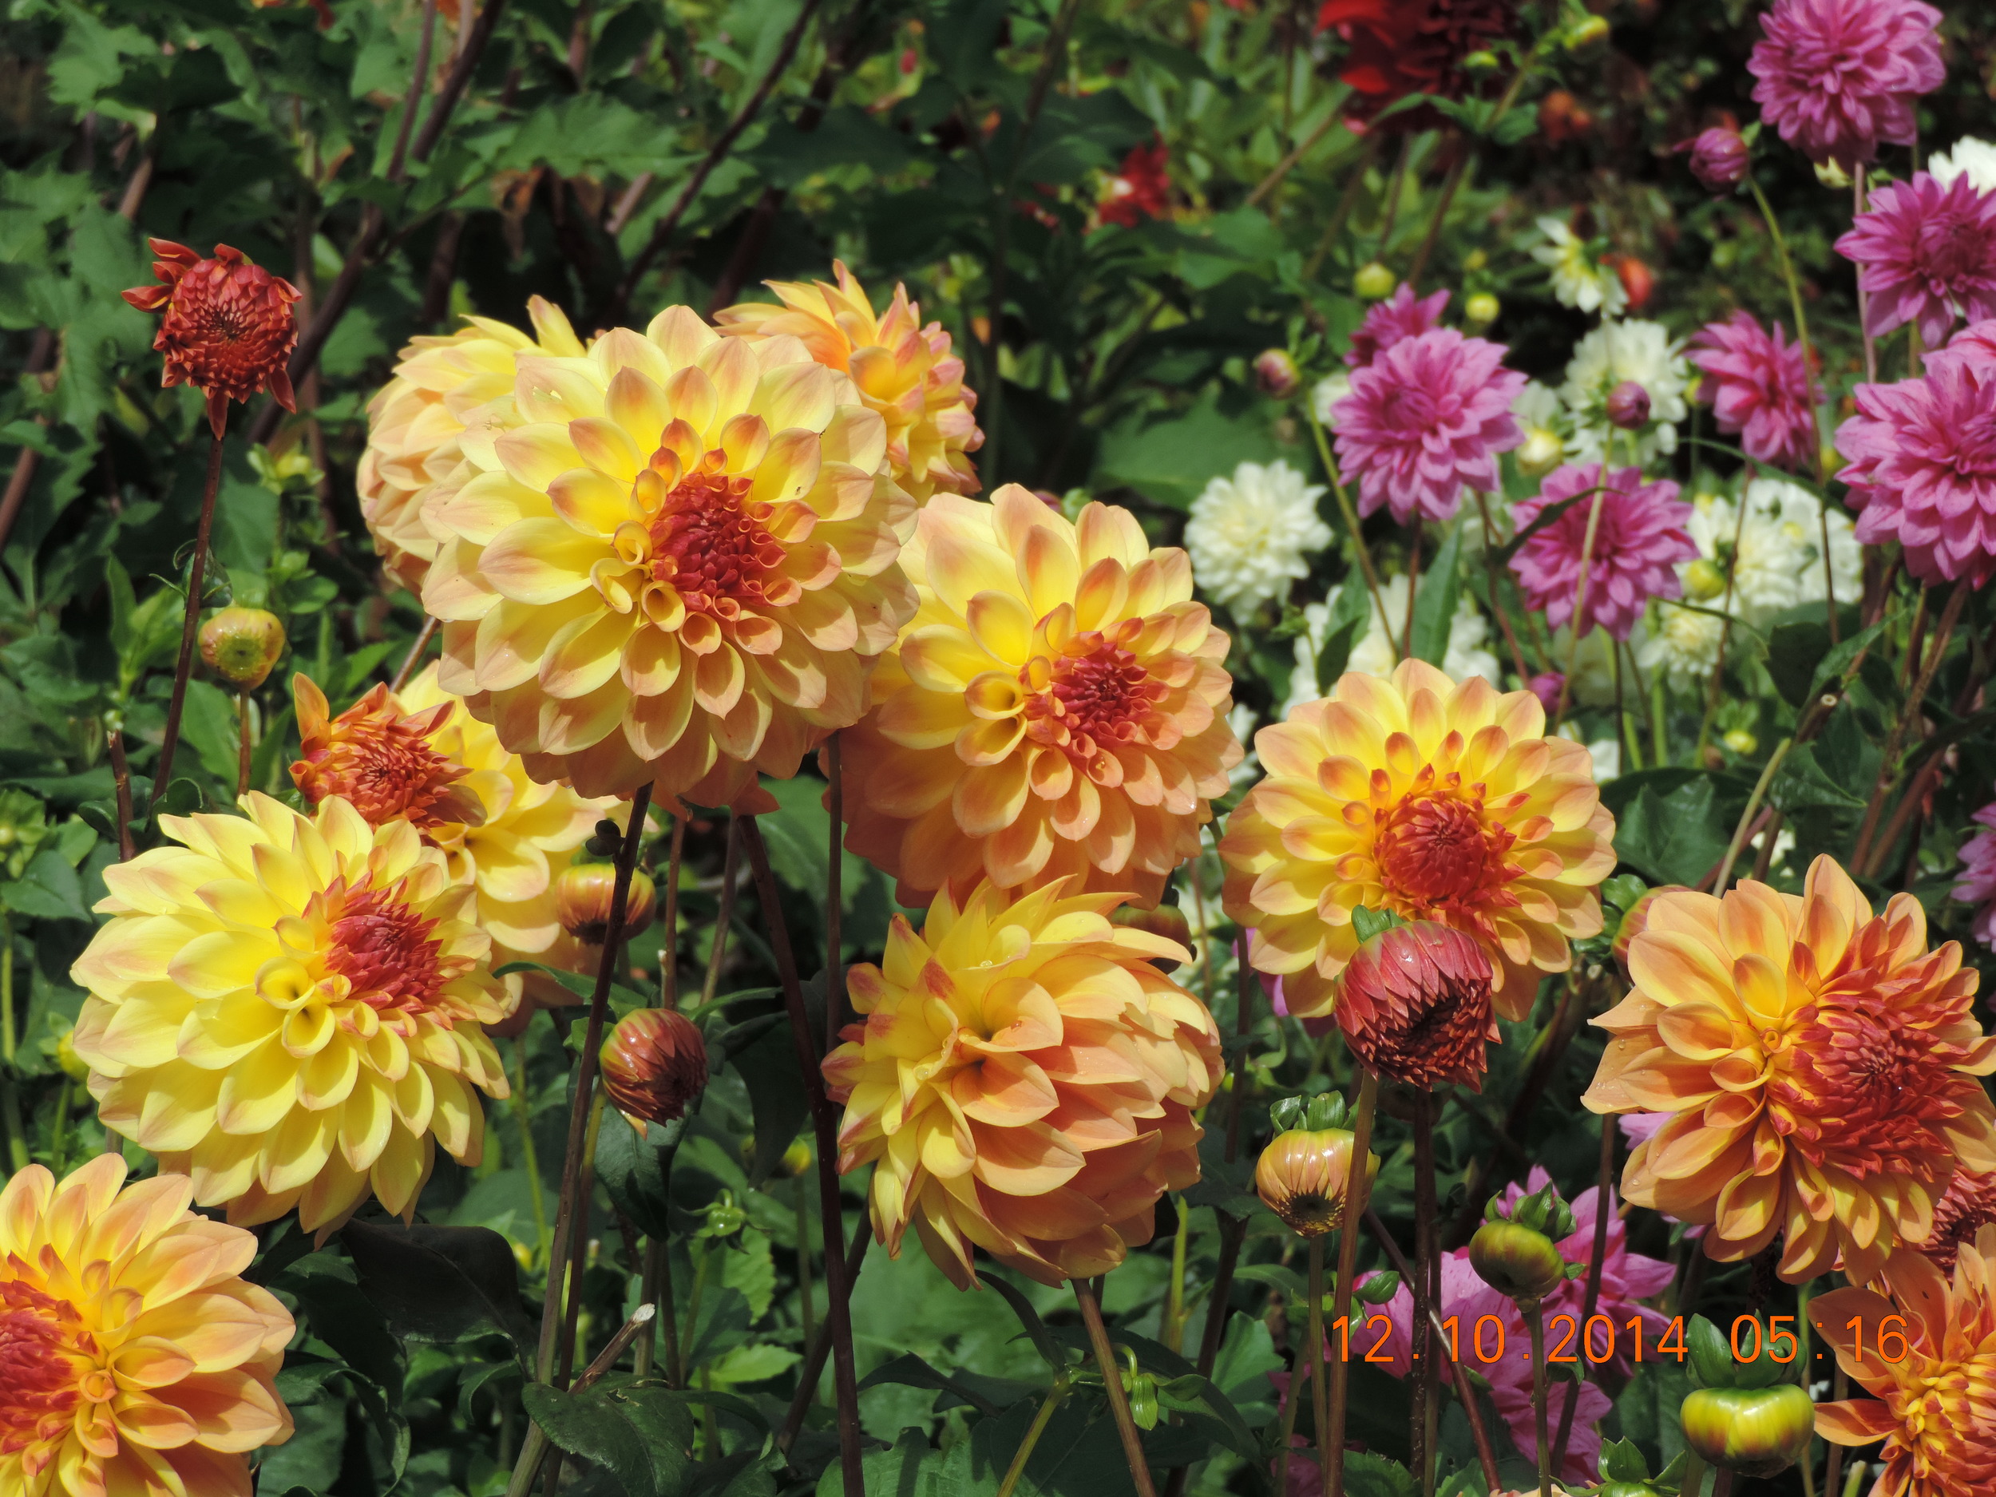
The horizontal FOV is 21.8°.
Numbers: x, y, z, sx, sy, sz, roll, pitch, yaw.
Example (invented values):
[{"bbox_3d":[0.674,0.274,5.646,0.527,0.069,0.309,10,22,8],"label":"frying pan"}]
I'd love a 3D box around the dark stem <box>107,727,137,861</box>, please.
[{"bbox_3d":[-0.263,0.014,1.560,0.006,0.041,0.006,-6,12,0],"label":"dark stem"}]

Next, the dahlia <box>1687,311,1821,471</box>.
[{"bbox_3d":[0.364,-0.172,2.500,0.076,0.077,0.050,-8,16,-29],"label":"dahlia"}]

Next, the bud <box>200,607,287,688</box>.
[{"bbox_3d":[-0.244,-0.033,1.680,0.027,0.025,0.025,0,12,0],"label":"bud"}]

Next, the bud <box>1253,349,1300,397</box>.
[{"bbox_3d":[0.129,-0.173,2.400,0.022,0.023,0.022,3,14,11],"label":"bud"}]

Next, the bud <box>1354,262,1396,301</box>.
[{"bbox_3d":[0.204,-0.252,2.800,0.022,0.022,0.022,0,0,0],"label":"bud"}]

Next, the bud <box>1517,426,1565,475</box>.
[{"bbox_3d":[0.282,-0.155,2.700,0.025,0.025,0.025,5,8,20],"label":"bud"}]

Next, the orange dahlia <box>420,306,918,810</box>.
[{"bbox_3d":[-0.089,-0.052,1.410,0.134,0.134,0.075,-6,-7,-19],"label":"orange dahlia"}]

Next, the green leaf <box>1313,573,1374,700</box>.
[{"bbox_3d":[0.153,-0.049,2.300,0.028,0.058,0.020,-4,15,-17],"label":"green leaf"}]

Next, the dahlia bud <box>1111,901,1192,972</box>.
[{"bbox_3d":[0.052,0.063,1.750,0.028,0.026,0.028,0,14,0],"label":"dahlia bud"}]

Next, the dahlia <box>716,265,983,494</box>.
[{"bbox_3d":[-0.045,-0.106,1.580,0.100,0.100,0.075,-17,-3,-45],"label":"dahlia"}]

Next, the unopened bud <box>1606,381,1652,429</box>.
[{"bbox_3d":[0.313,-0.171,2.580,0.022,0.025,0.024,-3,9,0],"label":"unopened bud"}]

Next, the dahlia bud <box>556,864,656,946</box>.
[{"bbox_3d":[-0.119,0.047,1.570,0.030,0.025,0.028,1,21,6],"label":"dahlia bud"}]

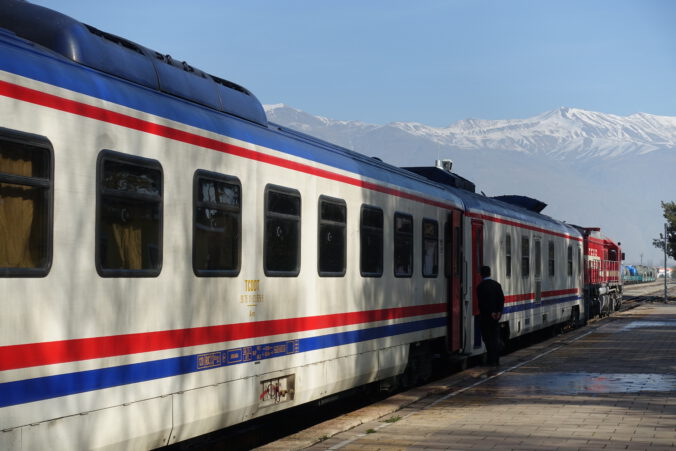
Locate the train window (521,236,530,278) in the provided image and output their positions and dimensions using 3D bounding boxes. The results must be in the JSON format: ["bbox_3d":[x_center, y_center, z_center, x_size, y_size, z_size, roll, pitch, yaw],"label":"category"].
[{"bbox_3d":[4.626,0.796,32.498,0.080,1.020,1.300,-1,-2,16],"label":"train window"}]

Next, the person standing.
[{"bbox_3d":[2.671,1.580,22.950,0.540,1.740,0.380,2,-3,-42],"label":"person standing"}]

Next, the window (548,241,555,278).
[{"bbox_3d":[6.137,0.961,37.811,0.080,1.010,1.270,-1,-2,16],"label":"window"}]

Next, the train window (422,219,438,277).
[{"bbox_3d":[1.495,0.374,21.494,0.080,0.975,1.270,-1,-2,16],"label":"train window"}]

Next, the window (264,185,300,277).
[{"bbox_3d":[-0.608,0.069,14.103,0.080,0.975,1.270,-1,-2,16],"label":"window"}]

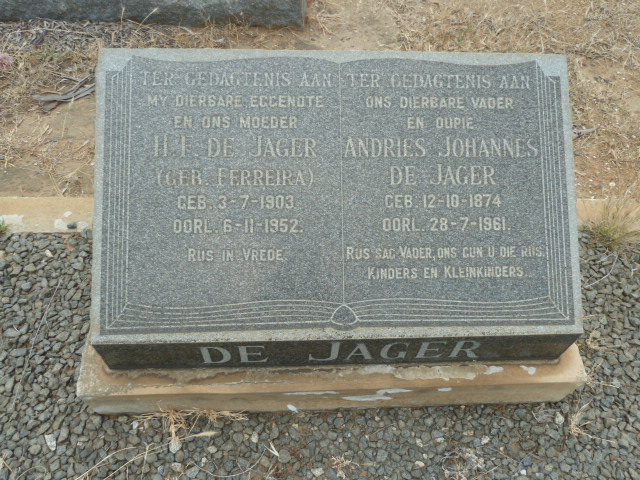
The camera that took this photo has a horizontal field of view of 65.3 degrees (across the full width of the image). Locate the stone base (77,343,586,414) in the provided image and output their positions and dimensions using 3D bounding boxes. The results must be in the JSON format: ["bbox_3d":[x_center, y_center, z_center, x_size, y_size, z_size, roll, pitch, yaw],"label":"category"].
[{"bbox_3d":[0.024,0.112,1.106,0.950,0.133,0.475,0,57,-4],"label":"stone base"}]

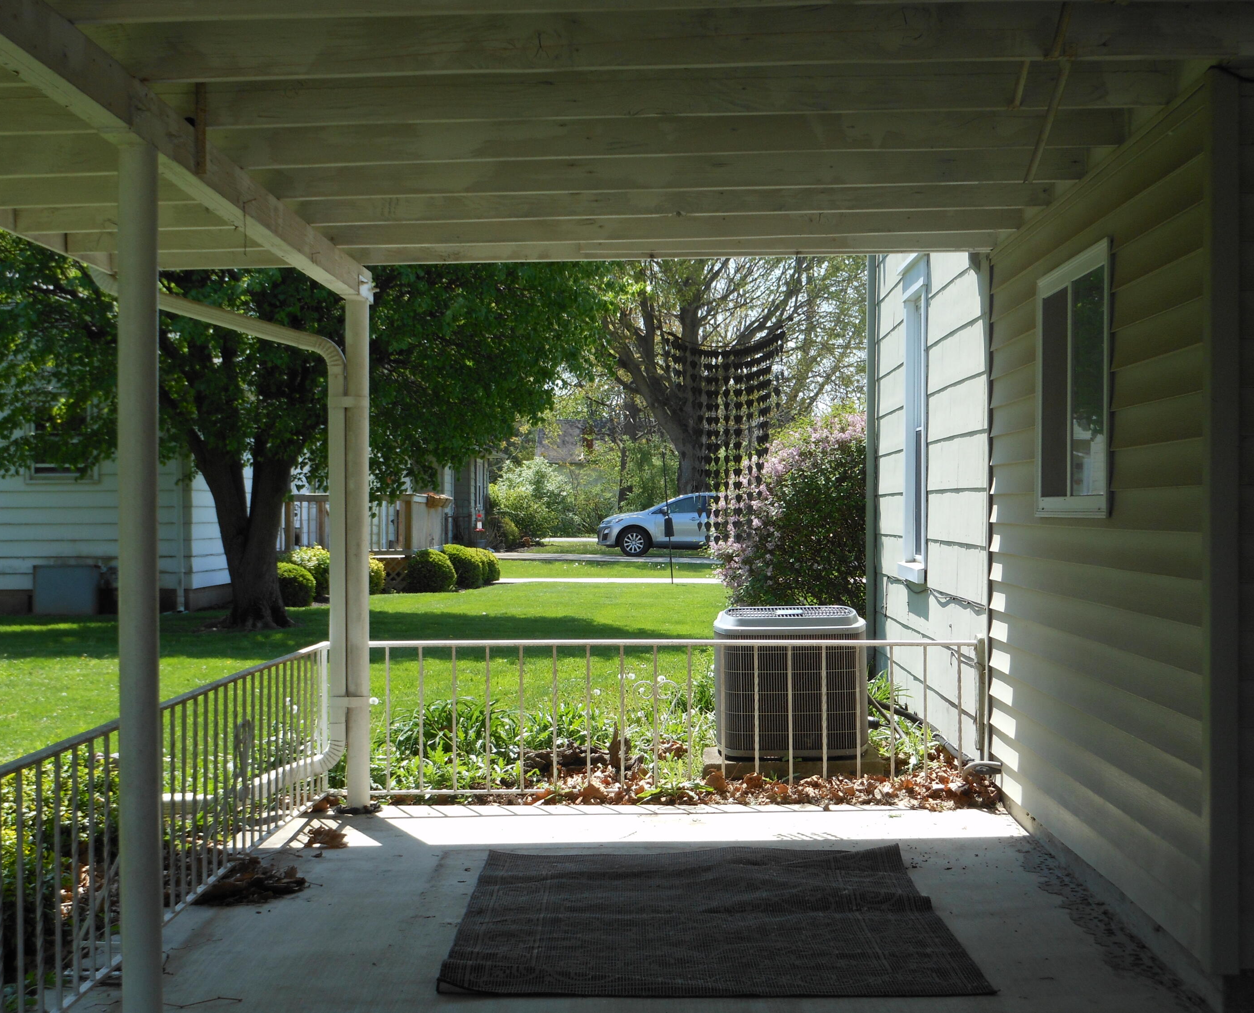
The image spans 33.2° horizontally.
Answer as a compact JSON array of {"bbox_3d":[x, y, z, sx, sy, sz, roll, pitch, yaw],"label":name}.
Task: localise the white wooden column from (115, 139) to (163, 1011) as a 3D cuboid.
[{"bbox_3d":[-1.231,0.195,5.330,0.104,2.190,0.104,0,0,1],"label":"white wooden column"}]

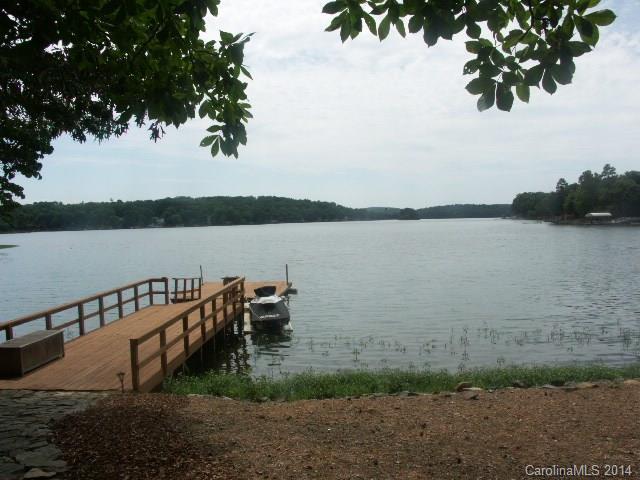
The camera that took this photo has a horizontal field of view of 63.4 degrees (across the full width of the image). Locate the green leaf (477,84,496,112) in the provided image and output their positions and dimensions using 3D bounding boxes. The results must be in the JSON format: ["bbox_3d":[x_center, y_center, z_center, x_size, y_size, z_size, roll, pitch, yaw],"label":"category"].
[{"bbox_3d":[0.836,-0.711,2.600,0.100,0.141,0.056,0,2,0],"label":"green leaf"}]

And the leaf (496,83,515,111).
[{"bbox_3d":[0.932,-0.716,2.600,0.090,0.151,0.060,0,2,0],"label":"leaf"}]

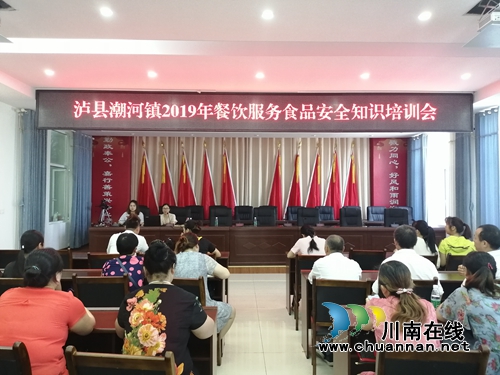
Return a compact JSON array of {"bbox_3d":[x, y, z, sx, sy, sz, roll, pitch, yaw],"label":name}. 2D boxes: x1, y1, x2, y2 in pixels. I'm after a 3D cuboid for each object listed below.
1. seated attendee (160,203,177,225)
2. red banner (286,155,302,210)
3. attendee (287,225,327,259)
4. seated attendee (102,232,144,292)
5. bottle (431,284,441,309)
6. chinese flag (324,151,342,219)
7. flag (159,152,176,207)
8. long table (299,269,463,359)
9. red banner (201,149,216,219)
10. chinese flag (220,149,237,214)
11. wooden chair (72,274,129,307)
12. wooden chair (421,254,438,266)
[{"bbox_3d":[-1.870,1.010,8.819,0.480,1.270,0.680,0,-2,-1],"label":"seated attendee"},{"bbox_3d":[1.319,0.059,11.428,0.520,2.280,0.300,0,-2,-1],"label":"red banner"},{"bbox_3d":[0.711,1.046,4.825,0.480,1.190,0.750,0,-2,-1],"label":"attendee"},{"bbox_3d":[-1.089,1.026,3.500,0.480,1.220,0.740,0,-2,2],"label":"seated attendee"},{"bbox_3d":[1.200,0.756,2.520,0.066,0.224,0.066,0,-2,-1],"label":"bottle"},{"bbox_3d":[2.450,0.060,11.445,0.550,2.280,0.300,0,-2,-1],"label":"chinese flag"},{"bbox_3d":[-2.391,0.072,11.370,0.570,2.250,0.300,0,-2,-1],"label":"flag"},{"bbox_3d":[1.426,1.224,3.728,1.750,0.760,0.480,0,-2,-1],"label":"long table"},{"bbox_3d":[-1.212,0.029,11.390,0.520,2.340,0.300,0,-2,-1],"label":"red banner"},{"bbox_3d":[-0.634,-0.080,11.500,0.480,2.100,0.200,0,-2,-1],"label":"chinese flag"},{"bbox_3d":[-1.280,1.202,3.580,0.475,0.900,0.540,0,-2,-1],"label":"wooden chair"},{"bbox_3d":[2.058,1.273,5.000,0.475,0.900,0.540,0,-2,-1],"label":"wooden chair"}]

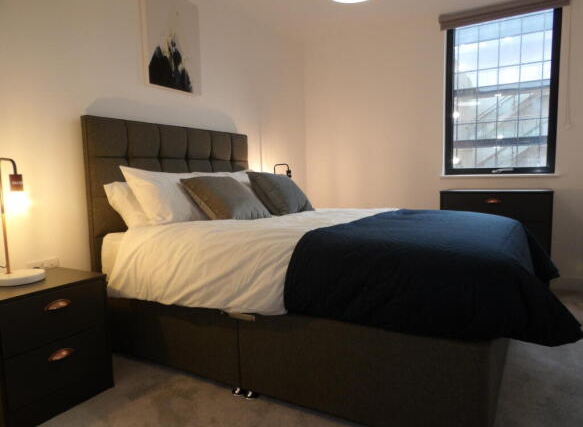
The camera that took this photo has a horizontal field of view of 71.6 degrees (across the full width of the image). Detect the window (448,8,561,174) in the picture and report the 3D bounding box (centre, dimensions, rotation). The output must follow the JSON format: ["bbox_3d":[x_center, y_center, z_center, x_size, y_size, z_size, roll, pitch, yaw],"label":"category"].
[{"bbox_3d":[1.836,-1.023,3.573,0.870,1.350,0.080,2,6,30],"label":"window"}]

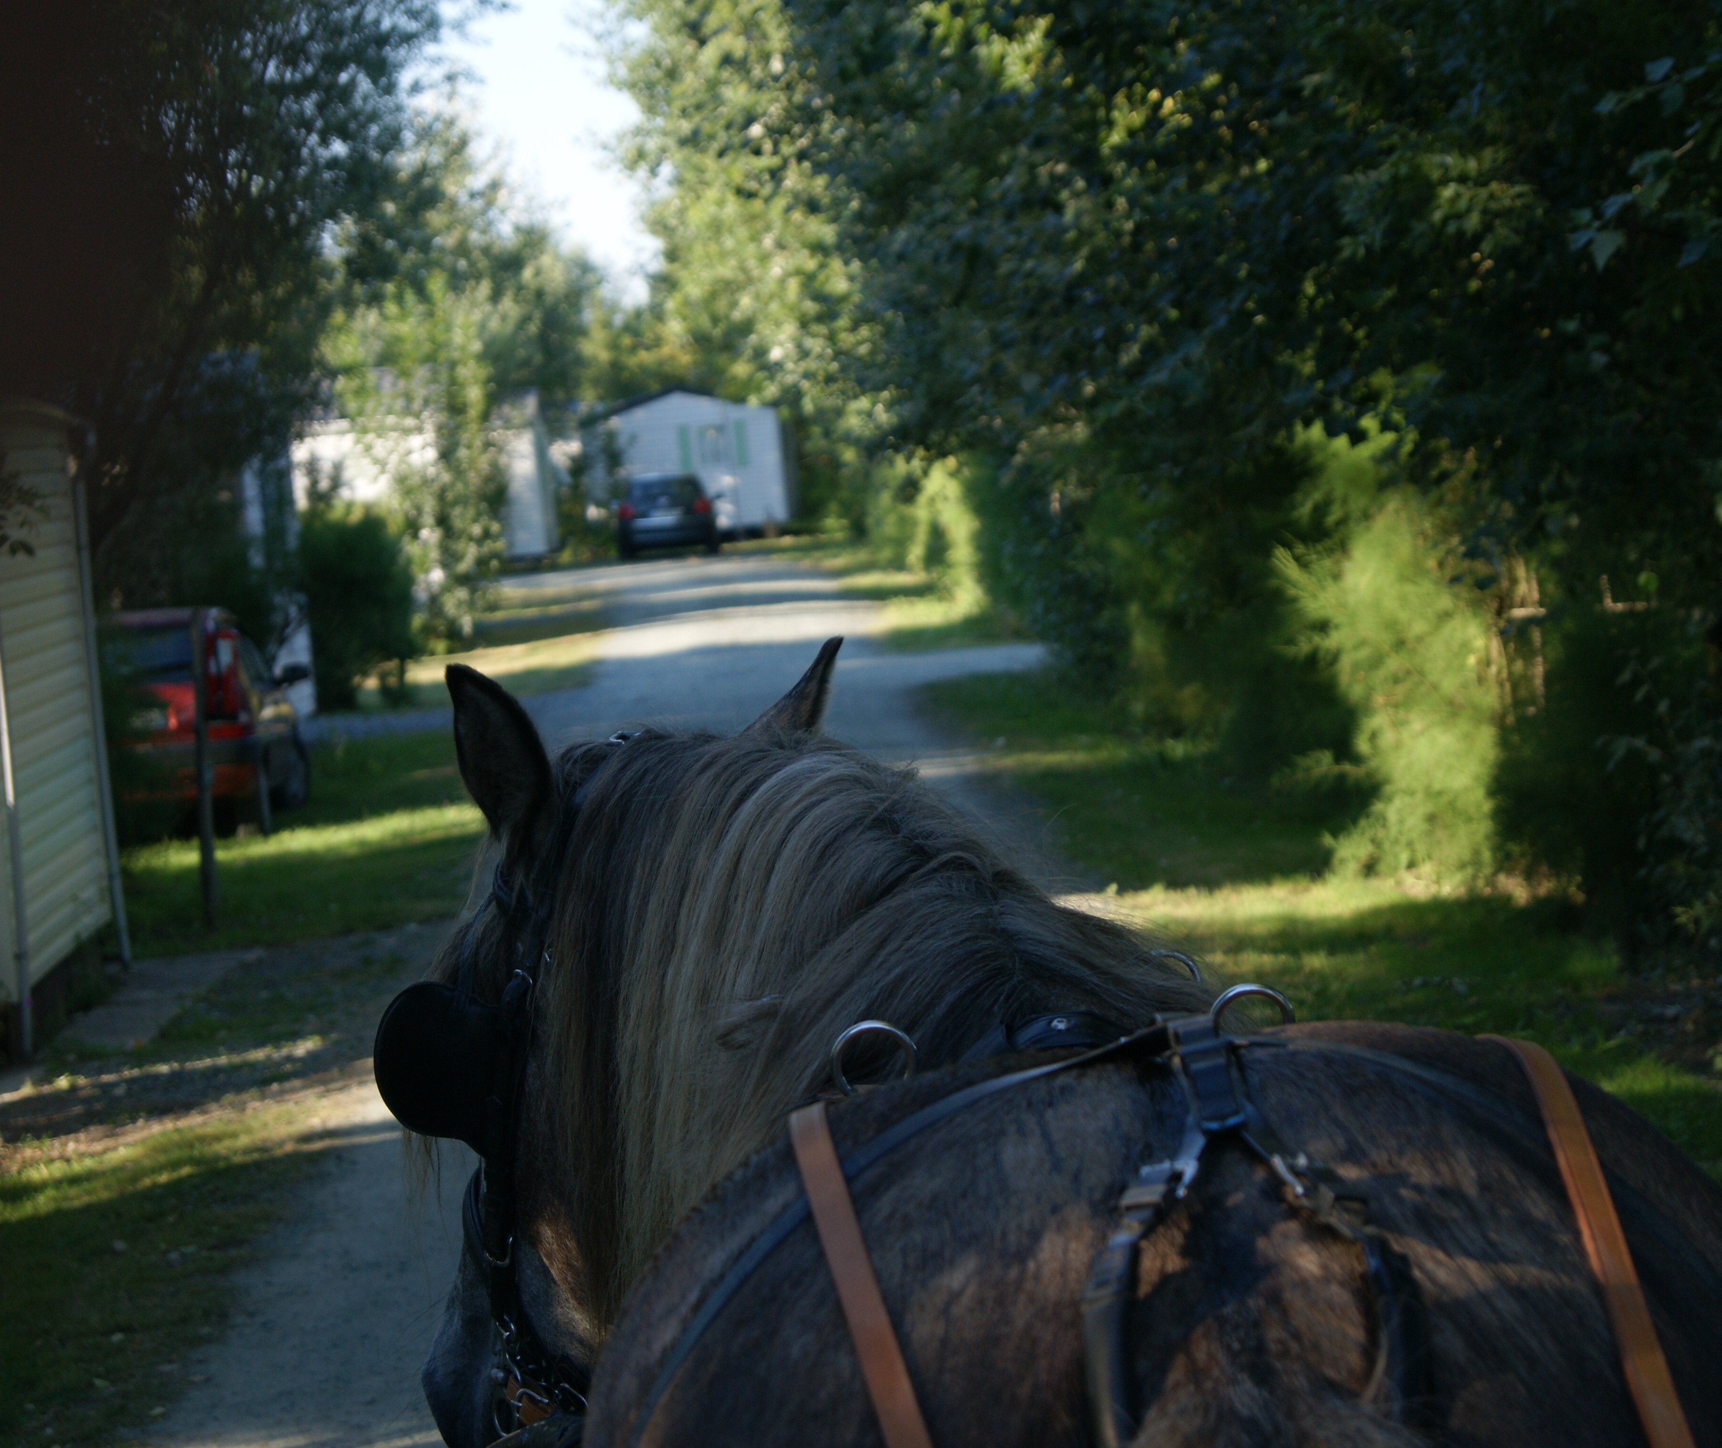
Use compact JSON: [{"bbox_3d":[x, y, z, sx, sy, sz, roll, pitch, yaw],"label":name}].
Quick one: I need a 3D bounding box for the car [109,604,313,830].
[{"bbox_3d":[-4.716,0.001,33.164,1.660,1.450,3.900,-5,4,0],"label":"car"}]

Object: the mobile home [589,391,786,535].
[{"bbox_3d":[-3.510,-5.498,103.989,4.000,3.050,7.800,-5,4,1],"label":"mobile home"}]

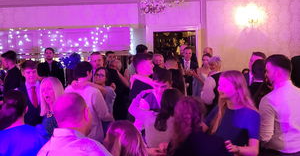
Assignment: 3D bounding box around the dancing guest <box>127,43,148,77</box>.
[{"bbox_3d":[-0.164,0.385,4.758,0.560,1.805,0.420,5,10,30],"label":"dancing guest"}]

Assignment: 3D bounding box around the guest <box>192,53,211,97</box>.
[{"bbox_3d":[0.884,0.413,5.116,0.500,1.643,0.420,4,9,26],"label":"guest"}]

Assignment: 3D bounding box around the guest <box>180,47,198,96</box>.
[{"bbox_3d":[0.678,0.327,5.356,0.540,1.744,0.400,0,8,0],"label":"guest"}]

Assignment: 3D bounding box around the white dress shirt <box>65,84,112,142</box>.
[{"bbox_3d":[-0.606,0.340,3.088,0.480,0.600,0.350,3,10,30],"label":"white dress shirt"}]

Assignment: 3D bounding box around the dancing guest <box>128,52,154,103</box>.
[{"bbox_3d":[-0.010,0.619,3.338,0.380,1.794,0.480,-6,10,-25],"label":"dancing guest"}]

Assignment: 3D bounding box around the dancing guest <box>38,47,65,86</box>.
[{"bbox_3d":[-1.671,0.366,5.109,0.540,1.739,0.360,0,8,-3],"label":"dancing guest"}]

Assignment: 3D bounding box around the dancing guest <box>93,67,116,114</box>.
[{"bbox_3d":[-0.509,0.675,3.648,0.480,1.617,0.420,2,10,20],"label":"dancing guest"}]

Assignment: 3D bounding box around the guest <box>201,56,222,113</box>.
[{"bbox_3d":[0.910,0.530,4.189,0.420,1.649,0.520,4,10,30],"label":"guest"}]

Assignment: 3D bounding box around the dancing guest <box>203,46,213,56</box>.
[{"bbox_3d":[1.051,0.311,5.505,0.520,1.732,0.360,2,9,11],"label":"dancing guest"}]

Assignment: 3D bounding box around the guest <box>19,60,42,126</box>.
[{"bbox_3d":[-1.188,0.688,3.242,0.500,1.760,0.360,-4,9,-14],"label":"guest"}]

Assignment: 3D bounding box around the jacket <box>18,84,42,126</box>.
[{"bbox_3d":[-1.196,0.421,3.199,0.500,0.700,0.320,-4,9,-14],"label":"jacket"}]

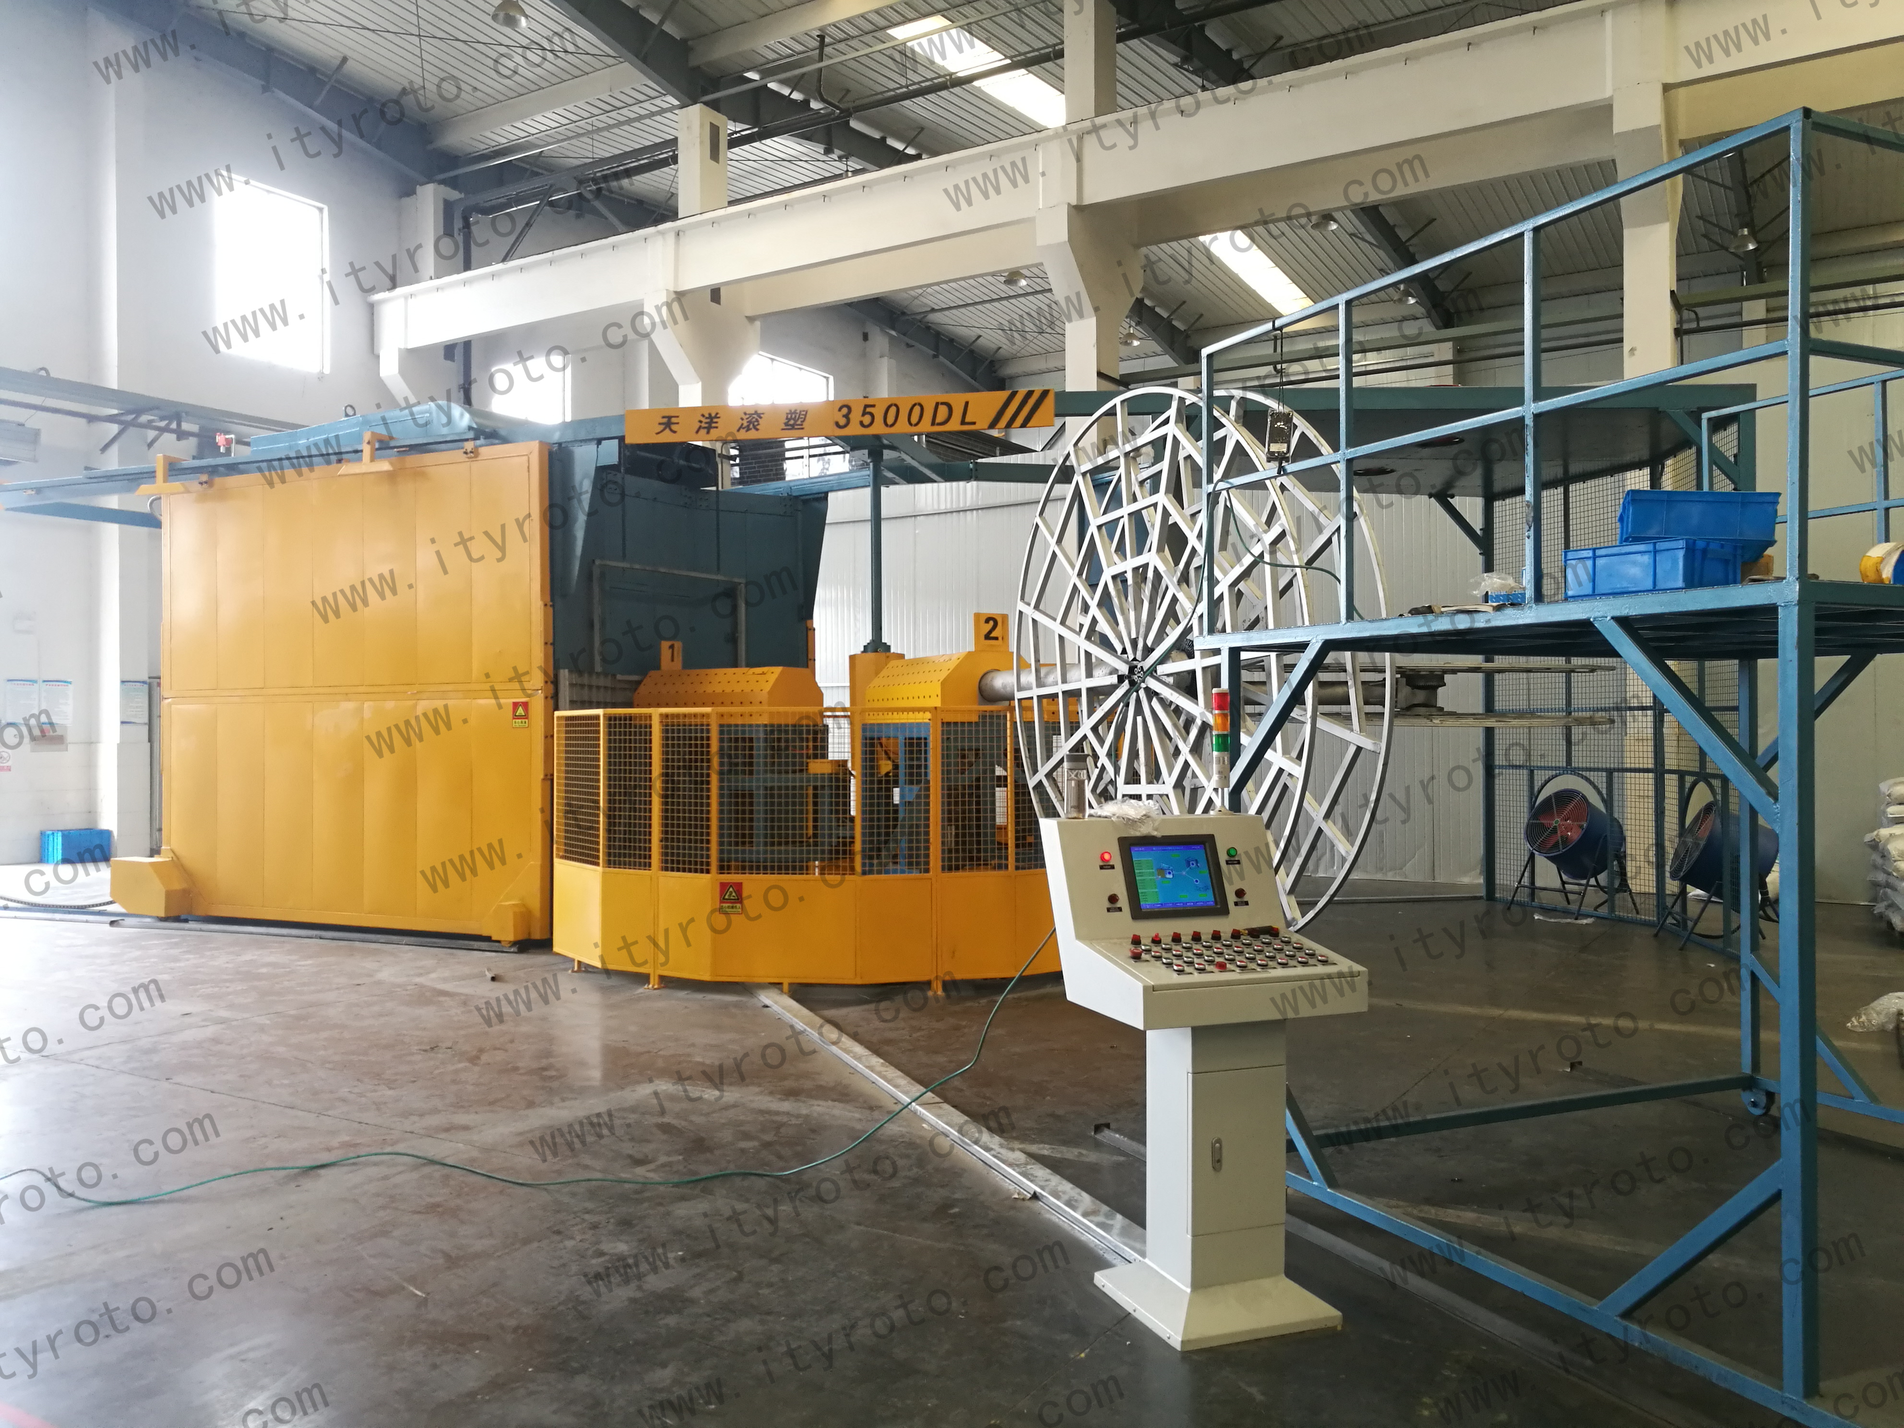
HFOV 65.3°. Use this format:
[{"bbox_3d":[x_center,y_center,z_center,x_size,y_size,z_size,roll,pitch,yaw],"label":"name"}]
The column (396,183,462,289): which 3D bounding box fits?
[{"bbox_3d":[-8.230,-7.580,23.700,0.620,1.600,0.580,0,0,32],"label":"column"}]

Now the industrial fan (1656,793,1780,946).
[{"bbox_3d":[5.525,1.069,10.610,0.790,1.160,0.740,0,0,9],"label":"industrial fan"}]

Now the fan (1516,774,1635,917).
[{"bbox_3d":[5.210,1.081,12.460,0.790,1.160,0.740,0,0,-29],"label":"fan"}]

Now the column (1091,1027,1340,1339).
[{"bbox_3d":[0.714,1.199,4.046,0.470,0.820,0.480,0,0,-20],"label":"column"}]

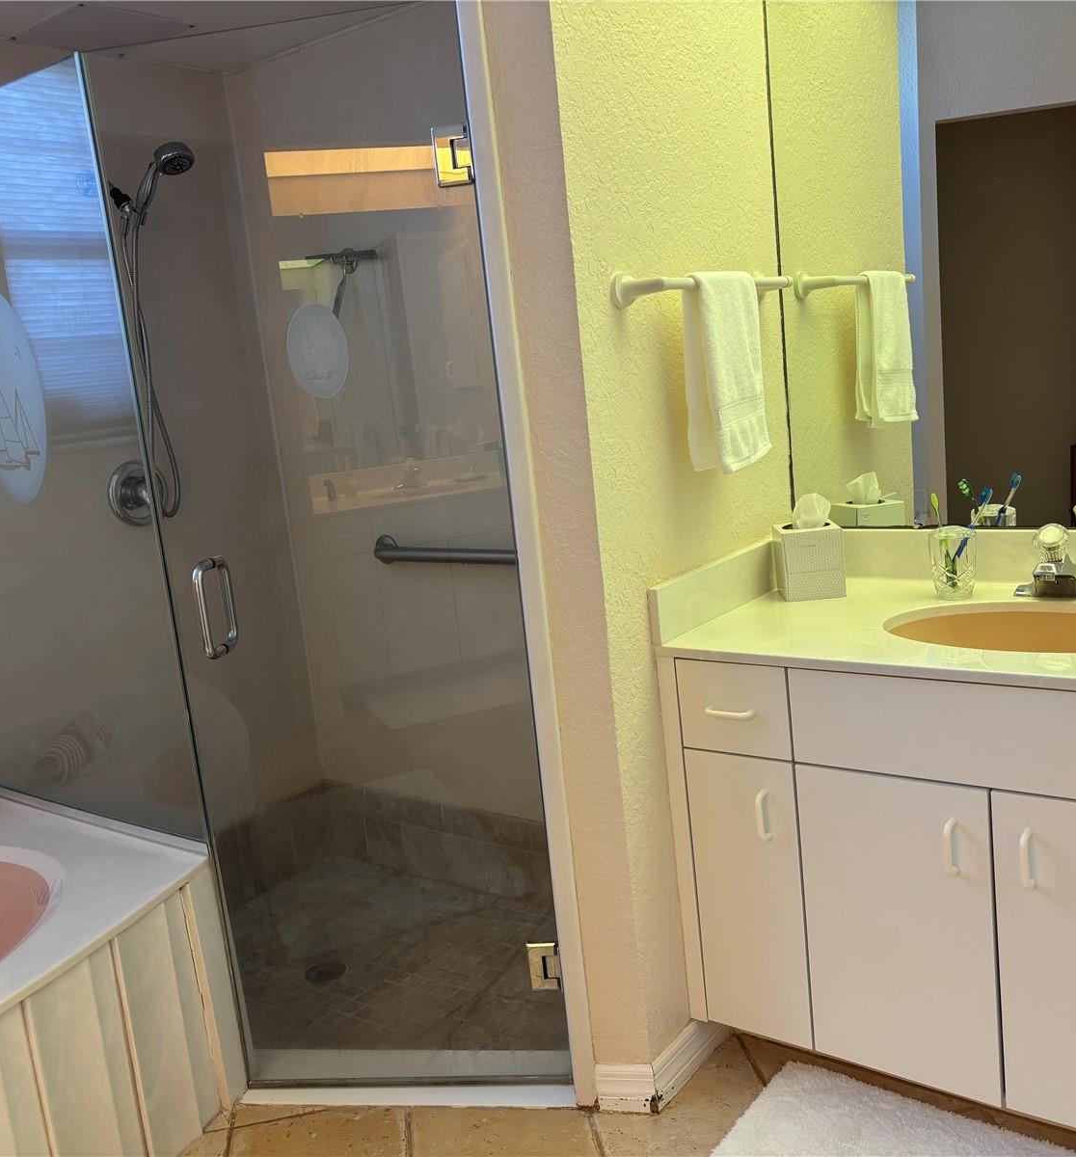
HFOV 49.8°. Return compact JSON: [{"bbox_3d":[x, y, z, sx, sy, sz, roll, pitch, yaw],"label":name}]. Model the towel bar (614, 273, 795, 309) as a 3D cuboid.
[{"bbox_3d":[0.300,-0.495,1.961,0.080,0.055,0.527,2,14,37],"label":"towel bar"}]

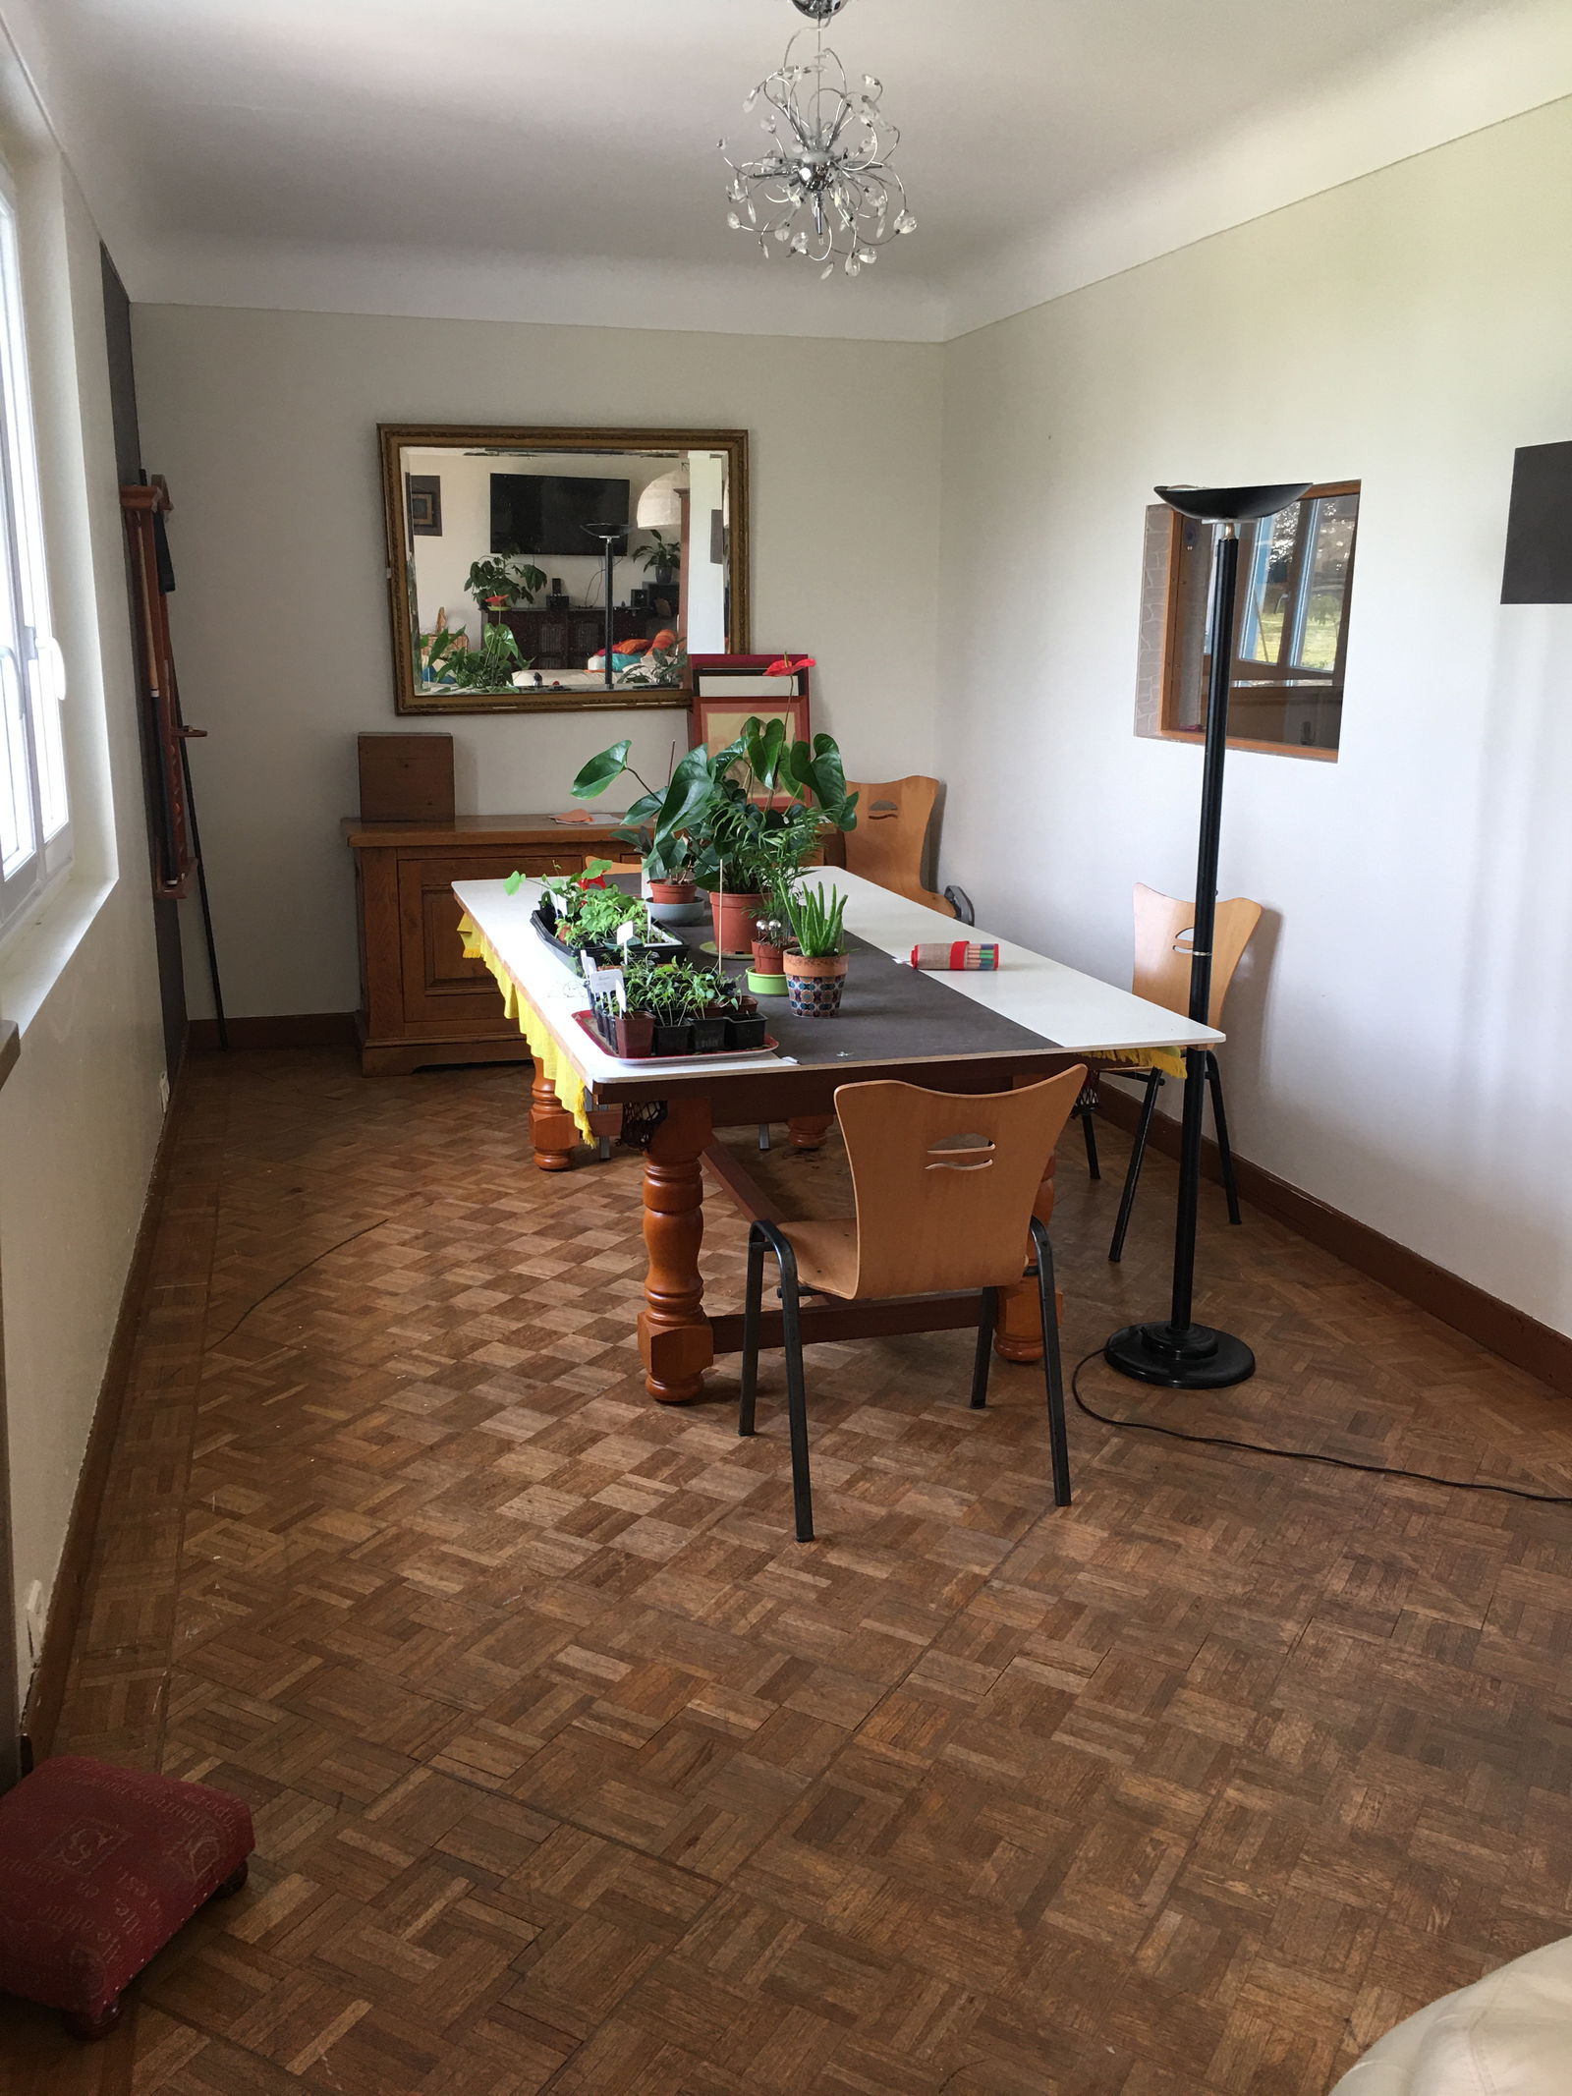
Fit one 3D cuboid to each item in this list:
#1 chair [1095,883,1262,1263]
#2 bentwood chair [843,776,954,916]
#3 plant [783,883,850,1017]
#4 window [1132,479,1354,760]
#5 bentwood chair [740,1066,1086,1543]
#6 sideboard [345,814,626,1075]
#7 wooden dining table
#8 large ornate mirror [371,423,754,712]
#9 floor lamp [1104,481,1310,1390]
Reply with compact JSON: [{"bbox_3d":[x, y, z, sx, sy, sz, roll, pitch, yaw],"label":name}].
[{"bbox_3d":[0.864,0.043,4.572,0.520,0.820,0.500,-9,16,-34],"label":"chair"},{"bbox_3d":[0.443,-0.535,6.663,0.500,0.880,0.530,-3,14,-12],"label":"bentwood chair"},{"bbox_3d":[0.062,-0.199,3.472,0.140,0.250,0.140,0,13,0],"label":"plant"},{"bbox_3d":[1.236,-1.127,4.647,0.120,0.650,1.070,-4,14,-14],"label":"window"},{"bbox_3d":[0.215,0.389,3.134,0.505,0.820,0.530,-4,14,-14],"label":"bentwood chair"},{"bbox_3d":[-0.723,-0.422,6.487,1.730,0.835,0.540,-4,14,-15],"label":"sideboard"},{"bbox_3d":[-0.083,0.124,4.330,1.200,0.778,2.450,-4,14,-15],"label":"wooden dining table"},{"bbox_3d":[-0.770,-1.735,6.400,1.330,1.005,0.060,-4,16,-15],"label":"large ornate mirror"},{"bbox_3d":[0.852,-0.210,3.557,0.340,1.786,0.340,-4,14,-15],"label":"floor lamp"}]

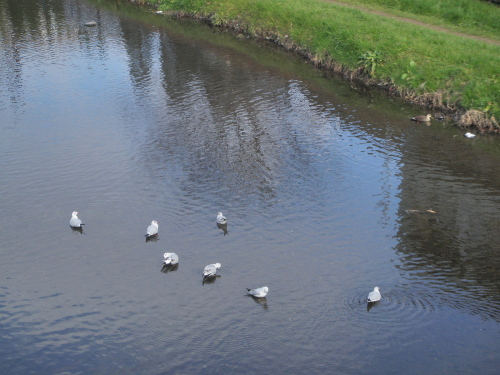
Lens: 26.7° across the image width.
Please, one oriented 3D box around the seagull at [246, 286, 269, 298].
[{"bbox_3d":[0.101,1.328,13.338,0.330,0.160,0.130,12,21,34],"label":"seagull"}]

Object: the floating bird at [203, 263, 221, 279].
[{"bbox_3d":[-0.501,1.098,14.073,0.140,0.170,0.340,13,21,36],"label":"floating bird"}]

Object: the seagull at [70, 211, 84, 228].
[{"bbox_3d":[-2.609,0.485,15.993,0.330,0.220,0.130,15,22,40],"label":"seagull"}]

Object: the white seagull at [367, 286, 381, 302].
[{"bbox_3d":[1.565,1.346,13.236,0.130,0.185,0.330,10,20,30],"label":"white seagull"}]

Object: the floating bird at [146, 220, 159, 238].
[{"bbox_3d":[-1.440,0.611,15.591,0.130,0.215,0.330,7,18,22],"label":"floating bird"}]

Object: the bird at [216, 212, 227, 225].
[{"bbox_3d":[-0.424,0.472,16.123,0.130,0.170,0.320,-7,18,-22],"label":"bird"}]

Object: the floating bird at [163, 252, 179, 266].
[{"bbox_3d":[-1.082,0.986,14.441,0.150,0.170,0.290,10,20,31],"label":"floating bird"}]

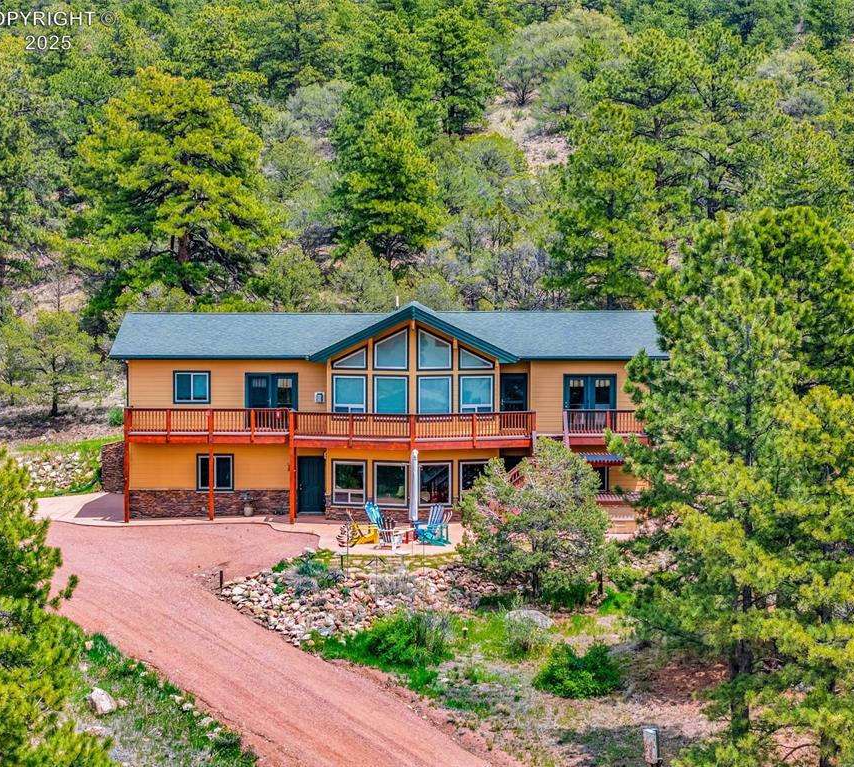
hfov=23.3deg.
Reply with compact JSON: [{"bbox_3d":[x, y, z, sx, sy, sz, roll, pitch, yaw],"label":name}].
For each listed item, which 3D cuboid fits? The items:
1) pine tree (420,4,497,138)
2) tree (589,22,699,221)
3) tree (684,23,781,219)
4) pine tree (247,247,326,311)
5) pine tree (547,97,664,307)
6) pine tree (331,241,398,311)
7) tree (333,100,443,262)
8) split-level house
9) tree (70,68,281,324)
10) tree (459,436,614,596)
[{"bbox_3d":[2.435,-24.119,160.000,5.910,10.070,5.910,0,4,0],"label":"pine tree"},{"bbox_3d":[13.432,-16.143,129.000,6.720,12.240,6.720,0,4,0],"label":"tree"},{"bbox_3d":[19.041,-16.330,129.000,5.990,12.370,5.990,0,4,0],"label":"tree"},{"bbox_3d":[-6.856,-4.831,101.000,3.730,3.720,3.730,0,4,0],"label":"pine tree"},{"bbox_3d":[8.919,-8.995,104.000,5.560,10.450,5.390,0,4,0],"label":"pine tree"},{"bbox_3d":[-3.110,-5.325,103.000,3.190,3.580,3.090,0,4,0],"label":"pine tree"},{"bbox_3d":[-2.139,-11.141,115.000,5.930,9.170,5.750,0,4,0],"label":"tree"},{"bbox_3d":[-1.430,0.807,80.217,20.700,8.100,13.200,0,4,0],"label":"split-level house"},{"bbox_3d":[-12.778,-9.885,106.000,10.130,12.500,9.830,0,4,0],"label":"tree"},{"bbox_3d":[3.439,4.240,65.000,4.810,5.020,4.670,0,4,0],"label":"tree"}]

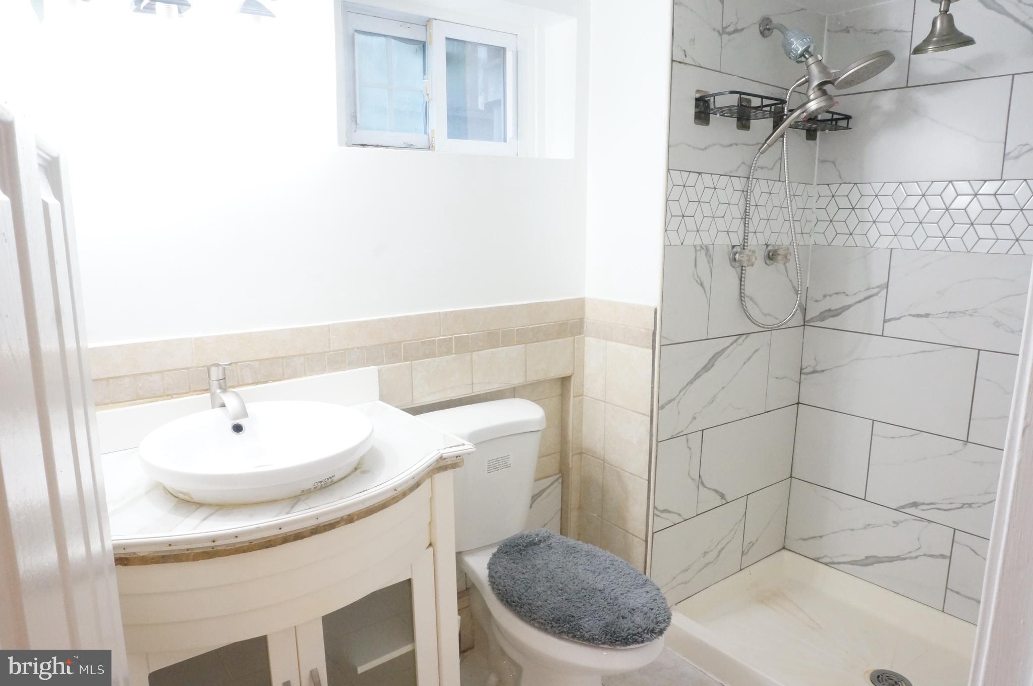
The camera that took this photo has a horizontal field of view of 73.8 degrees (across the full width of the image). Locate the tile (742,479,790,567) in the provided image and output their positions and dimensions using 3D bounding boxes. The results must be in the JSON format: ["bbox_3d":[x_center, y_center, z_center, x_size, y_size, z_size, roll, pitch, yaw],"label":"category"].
[{"bbox_3d":[0.962,0.690,2.650,0.295,0.298,0.010,-8,13,-37],"label":"tile"}]

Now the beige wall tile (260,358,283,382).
[{"bbox_3d":[-0.610,0.066,1.716,0.053,0.054,0.010,-8,14,-36],"label":"beige wall tile"}]

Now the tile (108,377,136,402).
[{"bbox_3d":[-0.846,0.098,1.477,0.051,0.052,0.010,-8,13,-38],"label":"tile"}]

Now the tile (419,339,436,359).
[{"bbox_3d":[-0.252,0.016,1.943,0.056,0.051,0.010,-8,13,-38],"label":"tile"}]

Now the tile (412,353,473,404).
[{"bbox_3d":[-0.218,0.103,2.028,0.203,0.121,0.010,-8,13,-37],"label":"tile"}]

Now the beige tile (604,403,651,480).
[{"bbox_3d":[0.360,0.316,2.237,0.010,0.205,0.195,-8,14,-36],"label":"beige tile"}]

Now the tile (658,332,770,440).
[{"bbox_3d":[0.676,0.134,2.320,0.590,0.305,0.010,-8,13,-37],"label":"tile"}]

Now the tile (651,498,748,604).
[{"bbox_3d":[0.650,0.742,2.436,0.509,0.301,0.010,-8,14,-37],"label":"tile"}]

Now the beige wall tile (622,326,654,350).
[{"bbox_3d":[0.379,-0.017,2.140,0.010,0.058,0.125,-8,13,-38],"label":"beige wall tile"}]

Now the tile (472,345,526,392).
[{"bbox_3d":[-0.054,0.077,2.145,0.200,0.123,0.010,-8,14,-36],"label":"tile"}]

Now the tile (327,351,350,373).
[{"bbox_3d":[-0.473,0.046,1.805,0.053,0.054,0.010,-8,14,-37],"label":"tile"}]

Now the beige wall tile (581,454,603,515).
[{"bbox_3d":[0.266,0.495,2.392,0.010,0.206,0.106,-8,14,-37],"label":"beige wall tile"}]

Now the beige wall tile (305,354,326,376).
[{"bbox_3d":[-0.521,0.054,1.781,0.053,0.054,0.010,-8,13,-37],"label":"beige wall tile"}]

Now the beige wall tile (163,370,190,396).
[{"bbox_3d":[-0.763,0.087,1.543,0.052,0.053,0.010,-8,13,-38],"label":"beige wall tile"}]

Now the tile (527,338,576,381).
[{"bbox_3d":[0.109,0.055,2.276,0.203,0.123,0.010,-8,13,-37],"label":"tile"}]

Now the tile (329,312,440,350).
[{"bbox_3d":[-0.352,-0.034,1.884,0.331,0.069,0.010,-8,14,-37],"label":"tile"}]

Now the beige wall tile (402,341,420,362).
[{"bbox_3d":[-0.300,0.022,1.945,0.050,0.058,0.010,-8,14,-36],"label":"beige wall tile"}]

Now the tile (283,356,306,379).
[{"bbox_3d":[-0.562,0.059,1.738,0.055,0.054,0.010,-8,14,-37],"label":"tile"}]

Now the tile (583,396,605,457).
[{"bbox_3d":[0.268,0.291,2.357,0.010,0.205,0.105,-8,14,-36],"label":"tile"}]

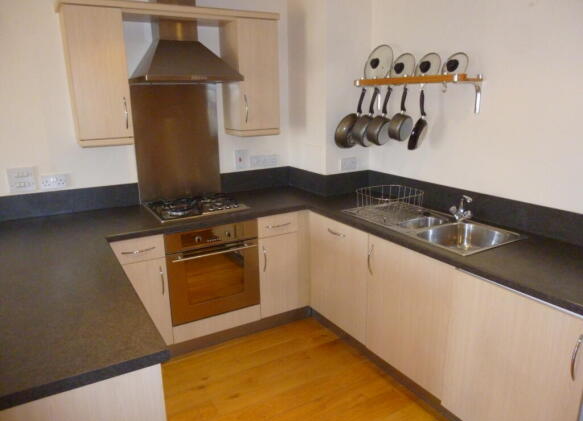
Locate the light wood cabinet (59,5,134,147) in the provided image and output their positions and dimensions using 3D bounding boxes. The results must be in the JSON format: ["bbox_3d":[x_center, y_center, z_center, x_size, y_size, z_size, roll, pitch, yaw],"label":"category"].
[{"bbox_3d":[-1.141,-0.768,2.480,0.295,0.742,0.320,-9,17,-29],"label":"light wood cabinet"}]

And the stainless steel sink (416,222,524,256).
[{"bbox_3d":[0.912,0.210,2.229,0.460,0.170,0.380,-9,17,-29],"label":"stainless steel sink"}]

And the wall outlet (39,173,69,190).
[{"bbox_3d":[-1.492,-0.174,2.648,0.142,0.086,0.013,-9,17,-29],"label":"wall outlet"}]

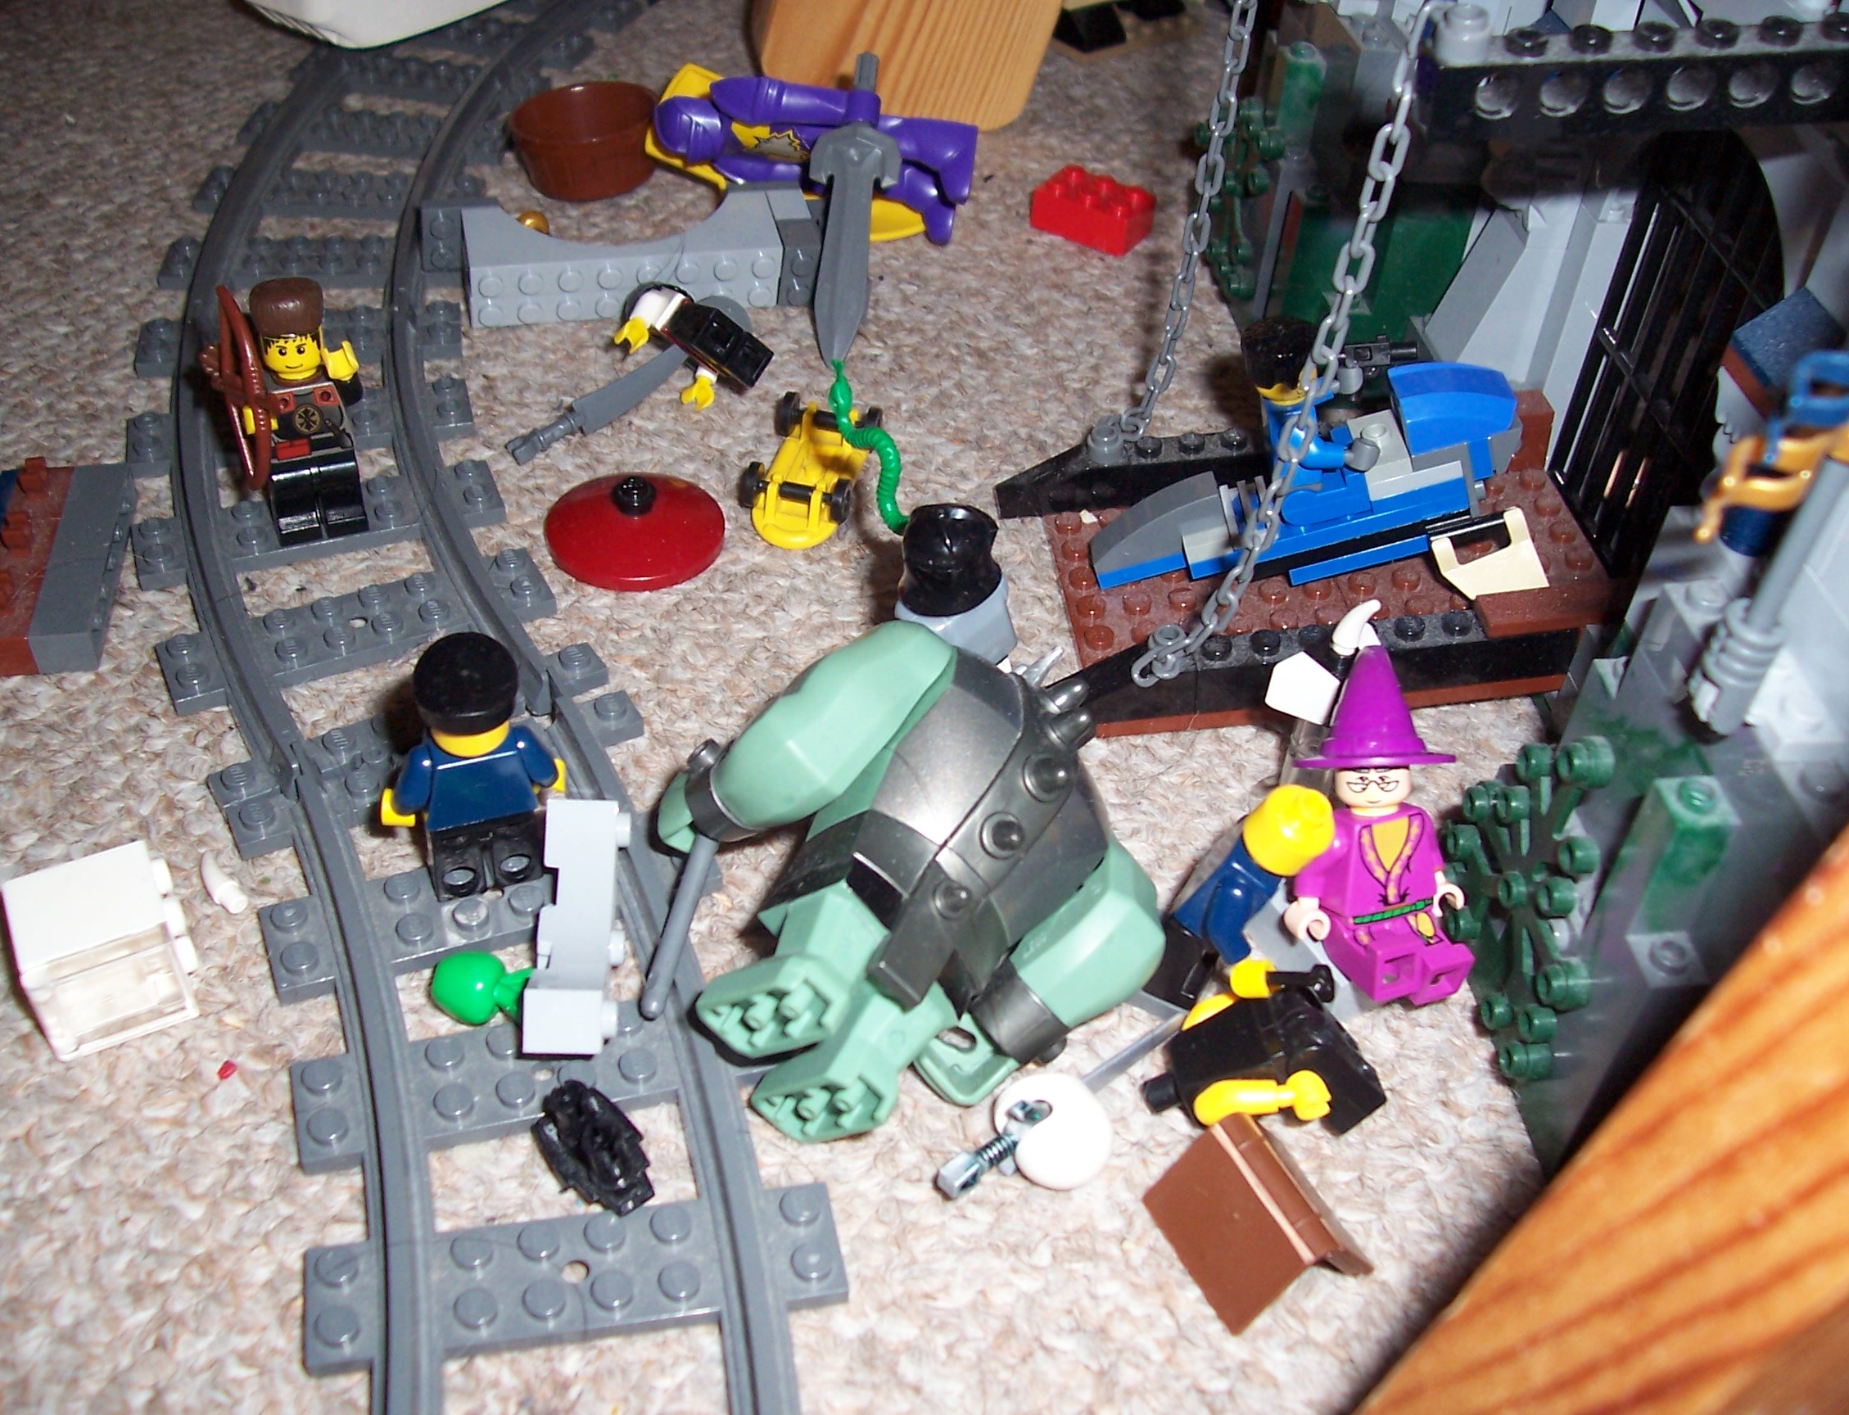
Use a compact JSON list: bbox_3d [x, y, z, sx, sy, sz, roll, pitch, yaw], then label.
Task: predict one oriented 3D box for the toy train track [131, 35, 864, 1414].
[{"bbox_3d":[-0.101,-0.056,0.358,0.103,0.009,0.416,-6,43,-11],"label":"toy train track"}]

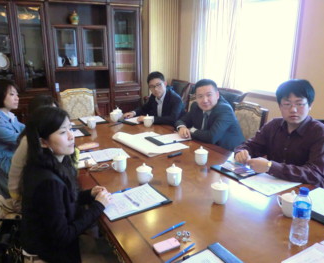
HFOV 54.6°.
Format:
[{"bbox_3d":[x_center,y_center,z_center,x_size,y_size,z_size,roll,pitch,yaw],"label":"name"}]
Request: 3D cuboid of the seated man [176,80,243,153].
[{"bbox_3d":[0.414,0.207,2.588,0.760,1.220,0.580,-12,19,-38],"label":"seated man"}]

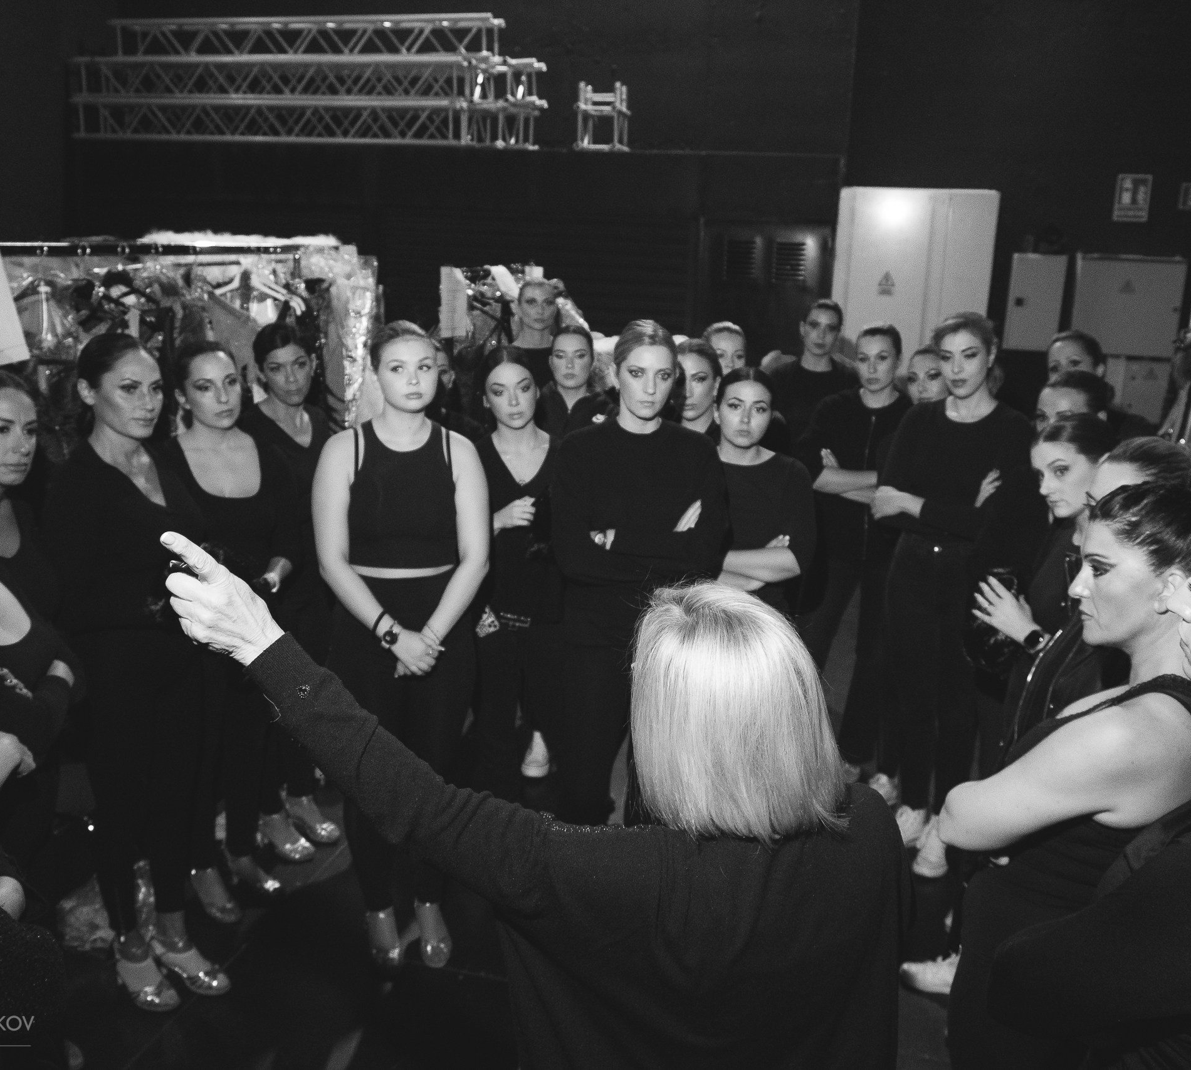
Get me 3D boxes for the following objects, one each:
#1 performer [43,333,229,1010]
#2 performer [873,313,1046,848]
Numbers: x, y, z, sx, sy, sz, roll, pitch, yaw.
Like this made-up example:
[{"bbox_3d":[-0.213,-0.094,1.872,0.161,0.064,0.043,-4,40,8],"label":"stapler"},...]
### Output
[{"bbox_3d":[-1.147,0.345,3.009,0.340,1.683,0.460,14,18,40],"label":"performer"},{"bbox_3d":[1.091,0.200,3.803,0.470,1.781,0.340,6,15,15],"label":"performer"}]

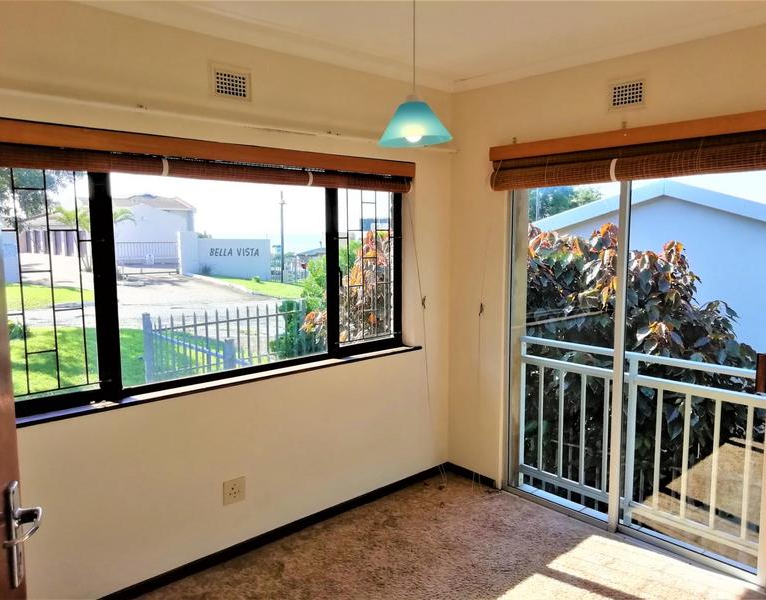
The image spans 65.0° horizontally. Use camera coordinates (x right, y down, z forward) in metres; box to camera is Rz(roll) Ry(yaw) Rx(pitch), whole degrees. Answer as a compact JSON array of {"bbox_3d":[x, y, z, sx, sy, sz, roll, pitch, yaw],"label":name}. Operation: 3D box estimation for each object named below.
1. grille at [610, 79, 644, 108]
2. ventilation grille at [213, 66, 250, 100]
[{"bbox_3d":[1.243,-1.044,3.052,0.020,0.120,0.178,-6,9,-42],"label":"grille"},{"bbox_3d":[-0.718,-1.022,2.847,0.183,0.123,0.020,-6,9,-42],"label":"ventilation grille"}]

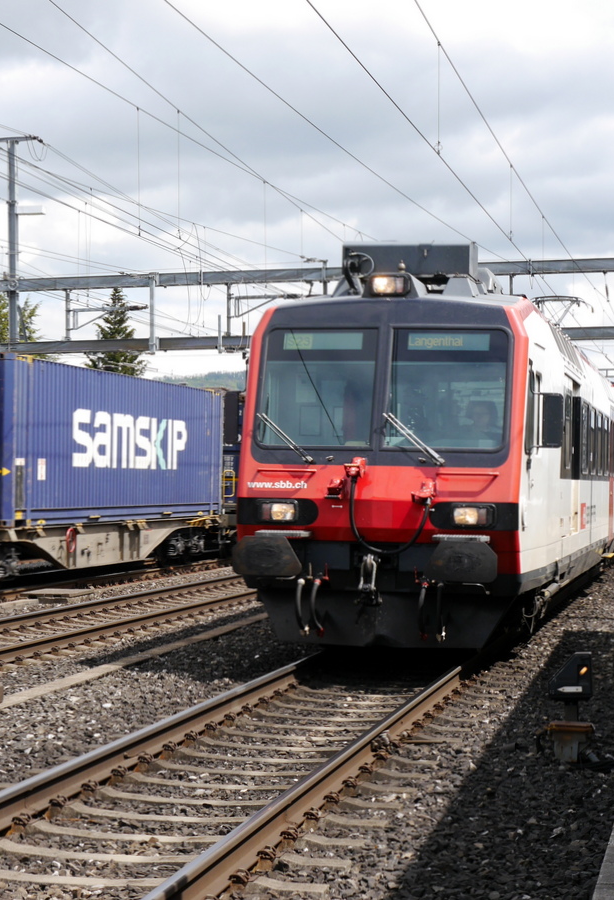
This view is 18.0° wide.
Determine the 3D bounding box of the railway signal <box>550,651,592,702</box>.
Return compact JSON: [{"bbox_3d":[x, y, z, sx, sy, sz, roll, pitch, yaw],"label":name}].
[{"bbox_3d":[1.907,1.632,14.000,0.303,0.325,0.190,-1,-1,11],"label":"railway signal"}]

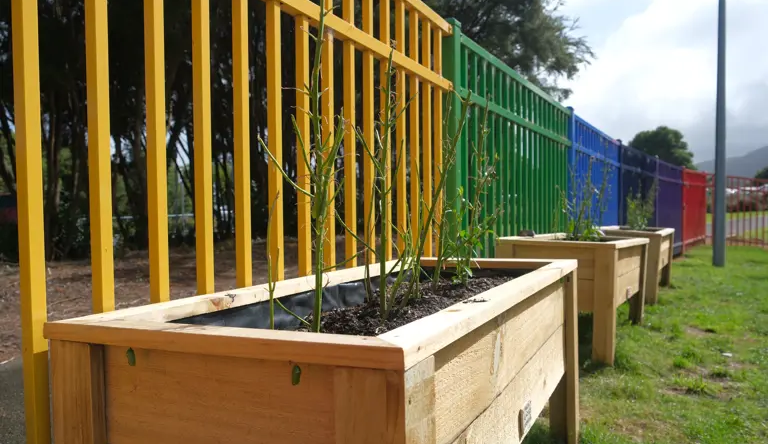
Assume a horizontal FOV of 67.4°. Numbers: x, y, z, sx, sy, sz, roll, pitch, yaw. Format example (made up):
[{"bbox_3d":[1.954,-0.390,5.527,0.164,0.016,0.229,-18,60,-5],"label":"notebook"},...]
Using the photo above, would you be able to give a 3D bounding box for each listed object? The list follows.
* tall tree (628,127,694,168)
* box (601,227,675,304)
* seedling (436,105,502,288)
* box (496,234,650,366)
[{"bbox_3d":[21.680,-3.981,45.000,5.900,6.959,5.700,0,2,26],"label":"tall tree"},{"bbox_3d":[2.944,0.459,6.796,0.723,0.724,1.590,3,3,31],"label":"box"},{"bbox_3d":[0.308,-0.102,2.052,0.228,0.663,0.220,0,2,0],"label":"seedling"},{"bbox_3d":[1.428,0.482,4.184,0.723,0.710,1.590,1,0,31],"label":"box"}]

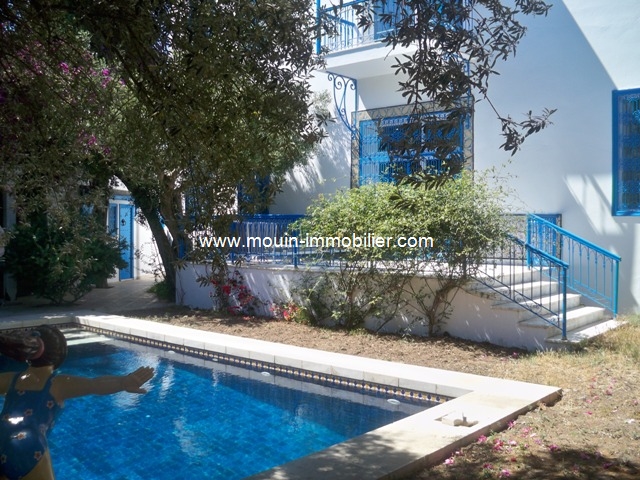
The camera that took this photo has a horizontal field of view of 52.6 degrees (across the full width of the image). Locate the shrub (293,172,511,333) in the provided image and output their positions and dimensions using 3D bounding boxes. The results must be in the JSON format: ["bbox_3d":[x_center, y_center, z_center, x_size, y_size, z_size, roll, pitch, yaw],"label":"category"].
[{"bbox_3d":[1.003,0.233,9.089,3.342,2.196,1.528,1,1,39],"label":"shrub"}]

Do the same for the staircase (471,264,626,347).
[{"bbox_3d":[3.146,0.911,8.865,1.503,0.804,2.267,1,1,39],"label":"staircase"}]

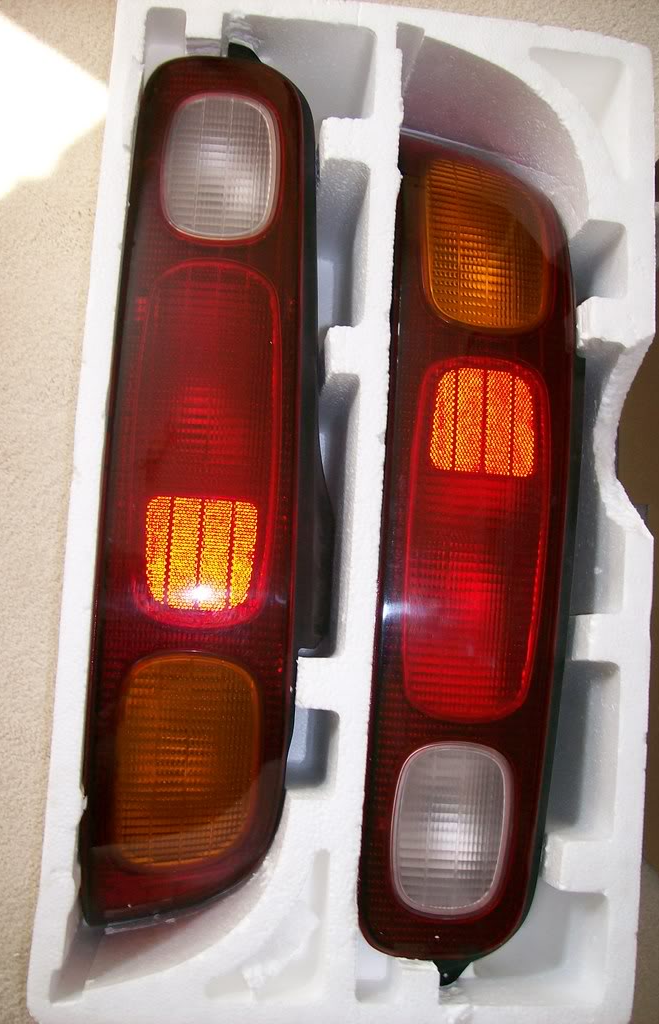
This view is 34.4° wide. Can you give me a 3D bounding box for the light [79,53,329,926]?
[{"bbox_3d":[-0.073,-0.014,0.697,0.131,0.105,0.544,4,83,-3],"label":"light"}]

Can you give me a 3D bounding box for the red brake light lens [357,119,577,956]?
[{"bbox_3d":[0.093,0.001,0.704,0.127,0.105,0.539,4,83,-3],"label":"red brake light lens"}]

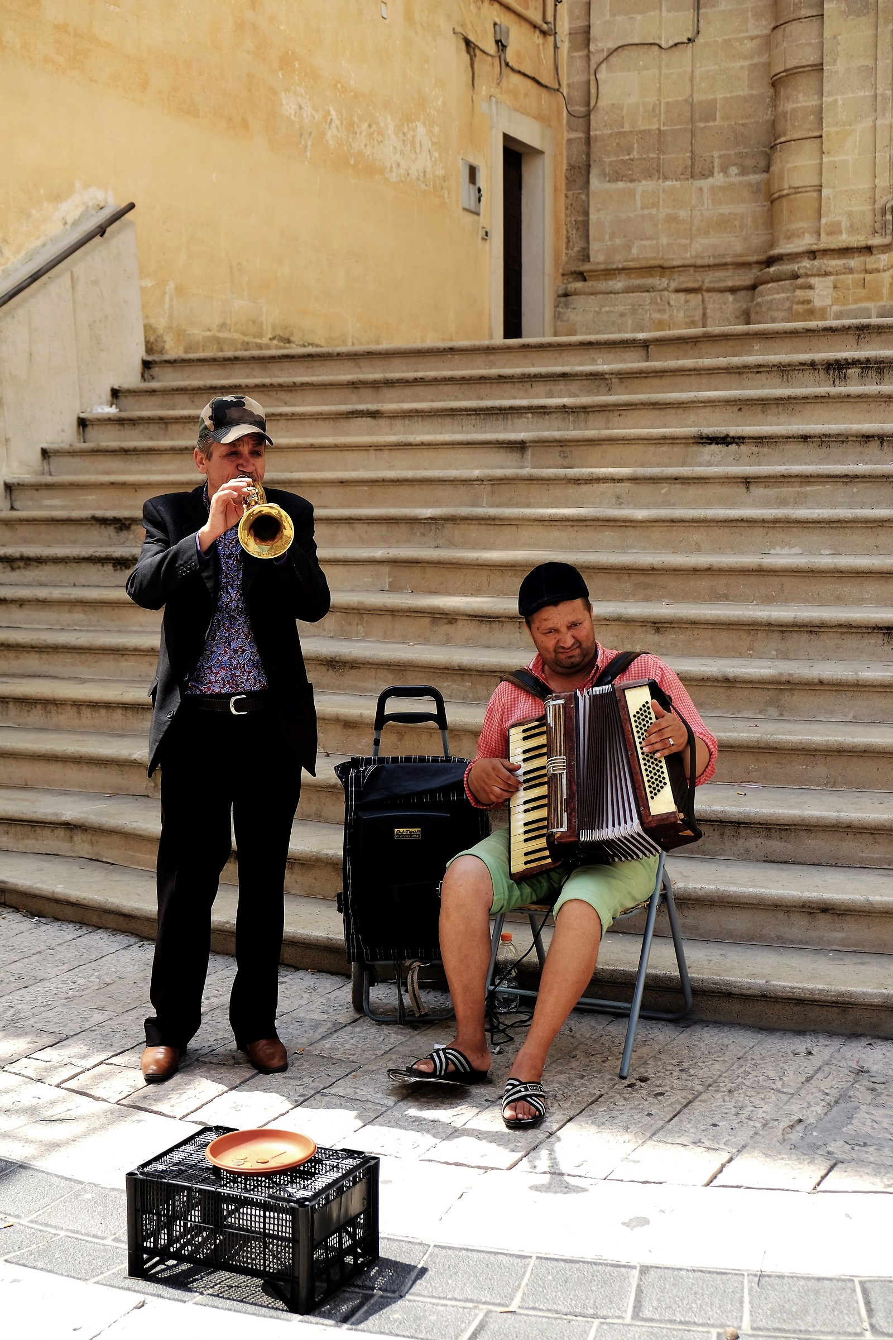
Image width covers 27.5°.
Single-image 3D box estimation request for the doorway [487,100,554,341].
[{"bbox_3d":[0.559,-3.361,14.837,0.220,2.200,1.380,2,6,24],"label":"doorway"}]

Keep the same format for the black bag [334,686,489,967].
[{"bbox_3d":[-0.098,0.460,5.324,0.420,0.800,0.280,0,5,-1],"label":"black bag"}]

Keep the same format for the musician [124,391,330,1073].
[{"bbox_3d":[-0.564,0.181,4.716,0.540,1.750,0.480,-1,5,-9],"label":"musician"}]

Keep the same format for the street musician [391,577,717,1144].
[{"bbox_3d":[0.276,0.393,4.715,0.780,1.320,0.860,1,5,17],"label":"street musician"}]

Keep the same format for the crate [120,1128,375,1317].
[{"bbox_3d":[-0.373,1.062,3.549,0.393,0.205,0.286,2,6,26],"label":"crate"}]

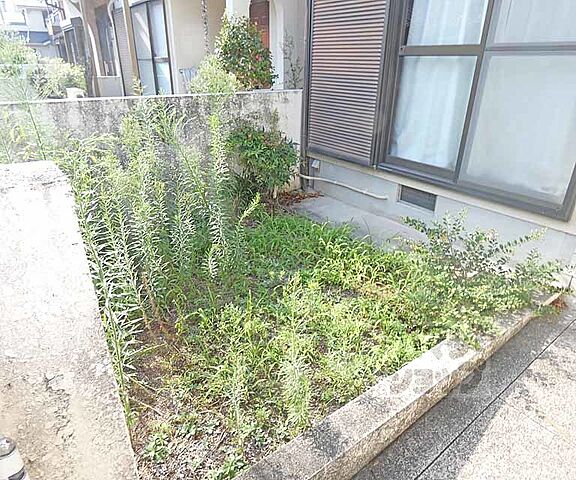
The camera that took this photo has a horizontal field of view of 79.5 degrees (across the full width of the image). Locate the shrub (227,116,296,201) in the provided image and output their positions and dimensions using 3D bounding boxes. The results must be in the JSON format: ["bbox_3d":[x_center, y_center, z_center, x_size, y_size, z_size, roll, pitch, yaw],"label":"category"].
[{"bbox_3d":[-0.292,-0.843,3.873,0.774,0.975,0.696,1,27,0],"label":"shrub"}]

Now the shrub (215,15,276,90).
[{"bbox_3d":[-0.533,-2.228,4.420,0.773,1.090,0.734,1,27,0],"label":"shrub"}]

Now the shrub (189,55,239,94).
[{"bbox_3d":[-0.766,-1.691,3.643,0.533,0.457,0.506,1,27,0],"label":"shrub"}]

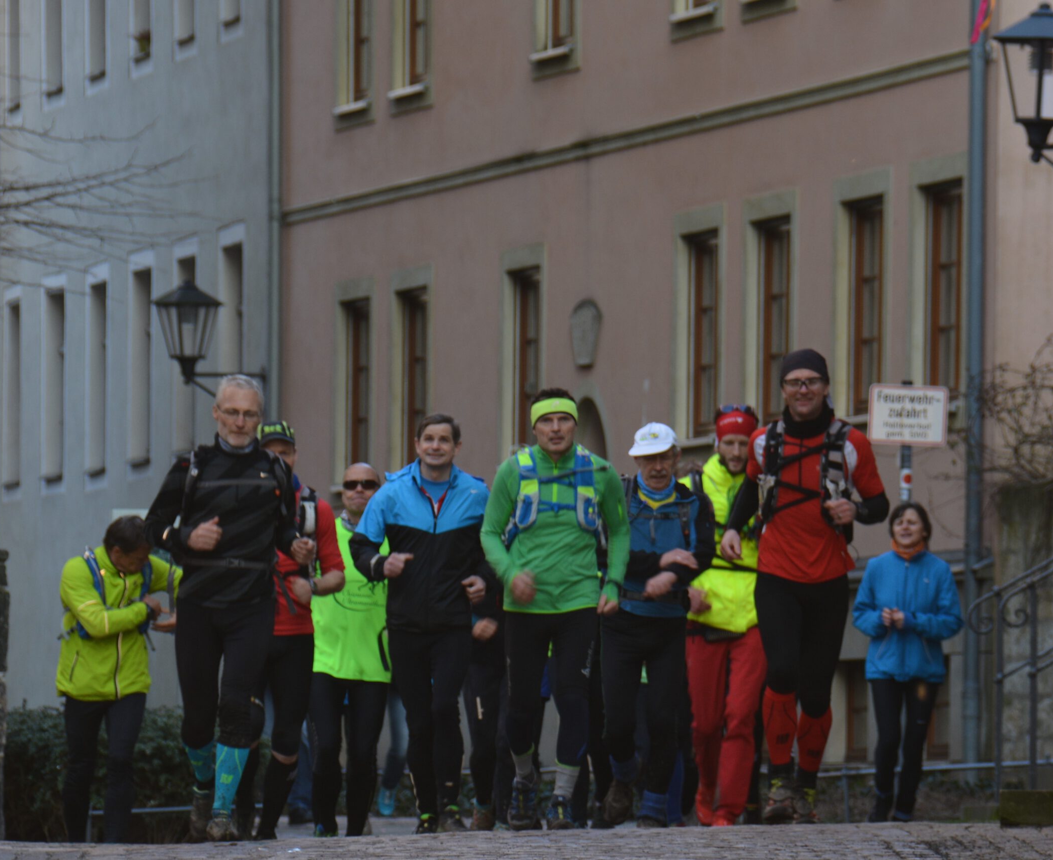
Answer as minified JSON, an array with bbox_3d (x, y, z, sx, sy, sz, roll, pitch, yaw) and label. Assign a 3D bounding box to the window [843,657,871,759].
[{"bbox_3d":[2.536,2.135,59.200,0.120,0.770,0.680,1,-3,-21],"label":"window"}]

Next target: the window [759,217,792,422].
[{"bbox_3d":[1.960,-0.852,60.600,0.140,1.650,0.840,2,-3,-20],"label":"window"}]

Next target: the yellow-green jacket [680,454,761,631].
[{"bbox_3d":[0.803,0.459,31.200,0.550,0.730,0.360,0,-3,3],"label":"yellow-green jacket"}]

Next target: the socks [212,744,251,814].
[{"bbox_3d":[-1.096,1.288,28.700,0.130,0.275,0.130,8,4,0],"label":"socks"}]

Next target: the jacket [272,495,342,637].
[{"bbox_3d":[-1.003,0.529,32.300,0.500,0.640,0.310,0,-3,1],"label":"jacket"}]

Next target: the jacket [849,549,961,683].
[{"bbox_3d":[1.938,0.944,39.500,0.560,0.680,0.330,0,-3,3],"label":"jacket"}]

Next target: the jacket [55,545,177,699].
[{"bbox_3d":[-1.698,0.801,32.300,0.520,0.650,0.360,2,-4,-27],"label":"jacket"}]

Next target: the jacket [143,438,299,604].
[{"bbox_3d":[-1.118,0.341,28.800,0.570,0.650,0.340,1,-3,-5],"label":"jacket"}]

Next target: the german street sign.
[{"bbox_3d":[2.677,-0.106,54.500,0.565,0.405,0.030,3,-3,3],"label":"german street sign"}]

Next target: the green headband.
[{"bbox_3d":[0.105,-0.071,29.450,0.177,0.100,0.200,0,-8,2],"label":"green headband"}]

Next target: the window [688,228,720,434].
[{"bbox_3d":[1.442,-0.767,62.000,0.140,1.650,0.840,2,-3,-20],"label":"window"}]

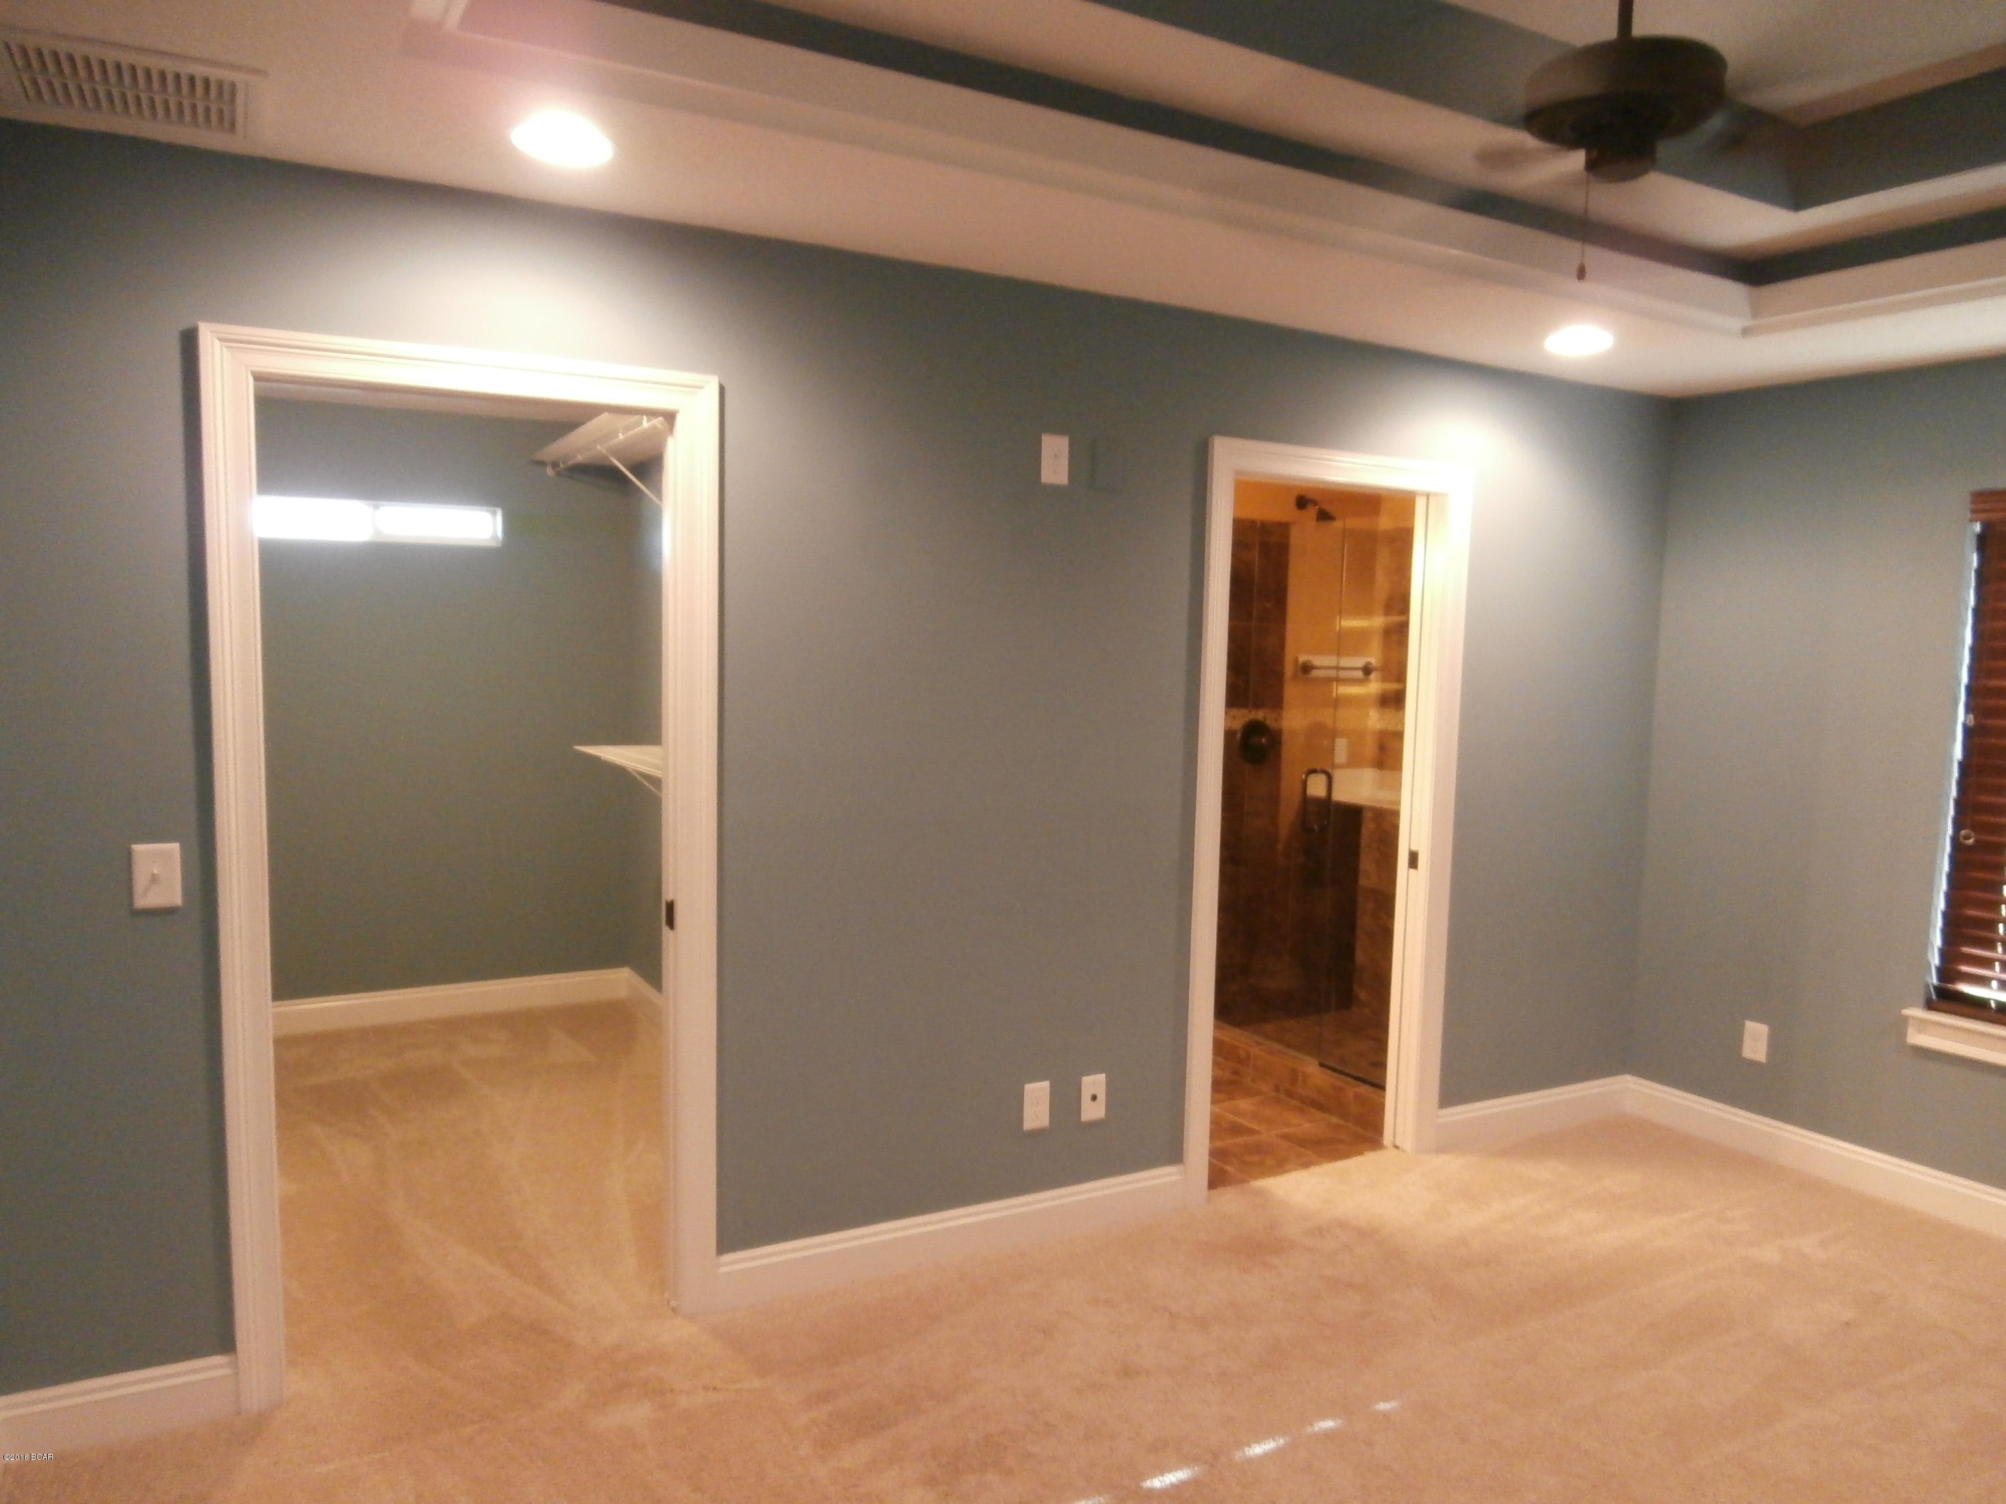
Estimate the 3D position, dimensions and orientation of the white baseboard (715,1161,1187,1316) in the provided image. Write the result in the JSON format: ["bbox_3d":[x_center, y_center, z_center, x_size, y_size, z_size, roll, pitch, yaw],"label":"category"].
[{"bbox_3d":[-0.079,1.213,3.542,1.332,0.130,0.017,-1,6,-28],"label":"white baseboard"}]

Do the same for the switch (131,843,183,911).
[{"bbox_3d":[-1.589,0.234,2.615,0.074,0.119,0.014,-1,6,-28],"label":"switch"}]

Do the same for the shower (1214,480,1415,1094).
[{"bbox_3d":[1.340,0.121,4.980,0.870,2.050,1.110,-1,6,-28],"label":"shower"}]

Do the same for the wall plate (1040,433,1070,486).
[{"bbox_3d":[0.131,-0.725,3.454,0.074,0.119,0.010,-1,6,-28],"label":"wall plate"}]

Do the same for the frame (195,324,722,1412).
[{"bbox_3d":[-1.102,0.243,2.956,0.981,2.120,0.140,-1,6,-28],"label":"frame"}]

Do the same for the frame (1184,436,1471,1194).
[{"bbox_3d":[0.920,0.200,4.052,0.956,2.100,0.140,-1,6,-28],"label":"frame"}]

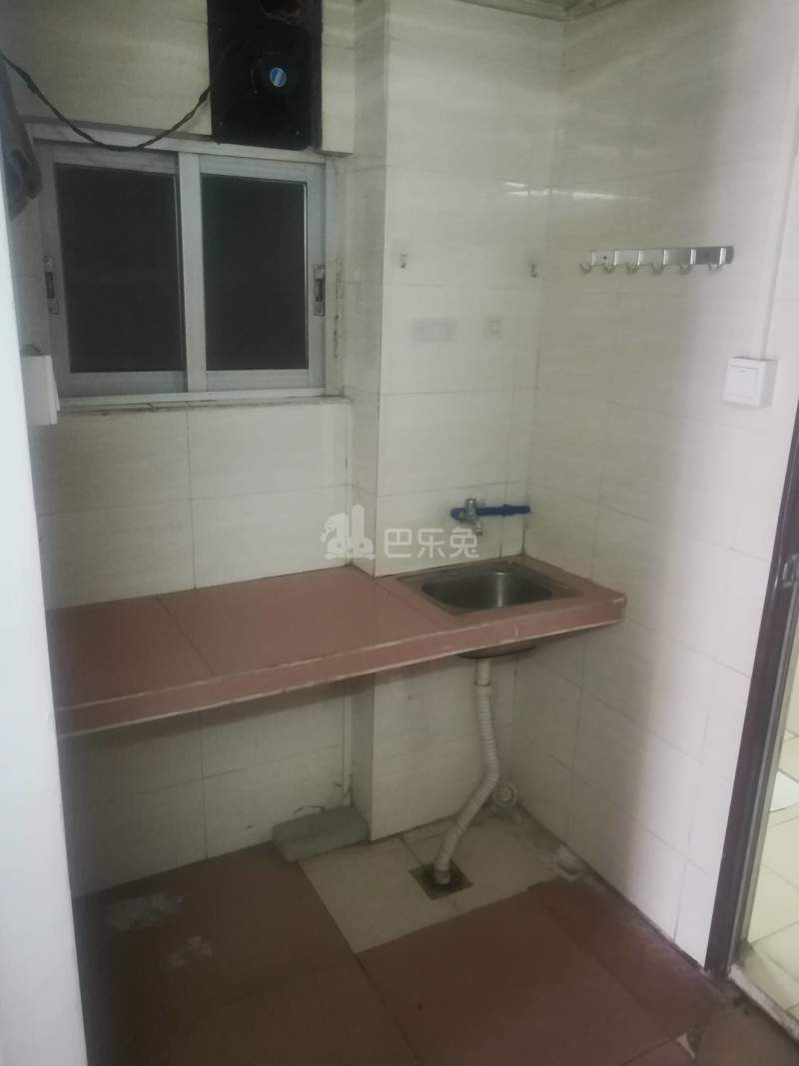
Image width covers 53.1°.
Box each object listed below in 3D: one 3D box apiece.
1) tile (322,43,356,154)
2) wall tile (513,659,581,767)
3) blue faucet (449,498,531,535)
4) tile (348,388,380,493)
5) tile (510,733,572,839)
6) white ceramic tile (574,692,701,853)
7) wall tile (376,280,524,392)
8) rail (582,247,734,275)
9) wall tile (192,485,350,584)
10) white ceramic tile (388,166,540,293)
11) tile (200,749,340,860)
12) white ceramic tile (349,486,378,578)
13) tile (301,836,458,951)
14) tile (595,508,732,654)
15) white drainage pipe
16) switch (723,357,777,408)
[{"bbox_3d":[-0.139,-0.977,1.811,0.082,0.212,0.010,-7,18,-27],"label":"tile"},{"bbox_3d":[0.409,0.492,2.264,0.010,0.244,0.282,-7,19,-28],"label":"wall tile"},{"bbox_3d":[0.270,-0.061,2.113,0.265,0.090,0.120,-7,19,-28],"label":"blue faucet"},{"bbox_3d":[-0.081,-0.226,1.986,0.010,0.245,0.138,-7,18,-27],"label":"tile"},{"bbox_3d":[0.404,0.728,2.346,0.011,0.238,0.274,-7,19,-28],"label":"tile"},{"bbox_3d":[0.579,0.584,1.990,0.010,0.250,0.402,-7,18,-27],"label":"white ceramic tile"},{"bbox_3d":[0.127,-0.475,1.977,0.390,0.249,0.010,-7,19,-28],"label":"wall tile"},{"bbox_3d":[0.534,-0.587,1.724,0.036,0.055,0.411,-7,19,-28],"label":"rail"},{"bbox_3d":[-0.320,0.010,2.018,0.405,0.235,0.011,-7,19,-28],"label":"wall tile"},{"bbox_3d":[0.161,-0.717,1.921,0.446,0.248,0.010,-7,19,-28],"label":"white ceramic tile"},{"bbox_3d":[-0.340,0.733,2.210,0.397,0.245,0.010,-7,18,-27],"label":"tile"},{"bbox_3d":[-0.083,-0.003,2.072,0.011,0.222,0.124,-7,19,-28],"label":"white ceramic tile"},{"bbox_3d":[-0.058,0.917,2.053,0.285,0.010,0.330,-7,18,-27],"label":"tile"},{"bbox_3d":[0.592,0.100,1.853,0.010,0.249,0.404,-7,18,-27],"label":"tile"},{"bbox_3d":[0.179,0.603,2.074,0.196,0.635,0.089,-7,19,-28],"label":"white drainage pipe"},{"bbox_3d":[0.678,-0.292,1.549,0.034,0.086,0.086,-7,18,-27],"label":"switch"}]

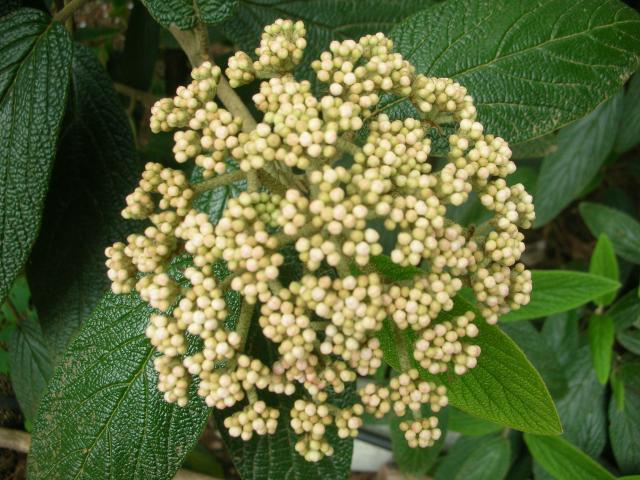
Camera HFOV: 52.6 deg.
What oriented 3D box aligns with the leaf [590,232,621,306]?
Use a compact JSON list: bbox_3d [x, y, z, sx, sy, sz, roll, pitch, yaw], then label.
[{"bbox_3d":[0.180,0.019,0.410,0.021,0.048,0.011,2,7,15],"label":"leaf"}]

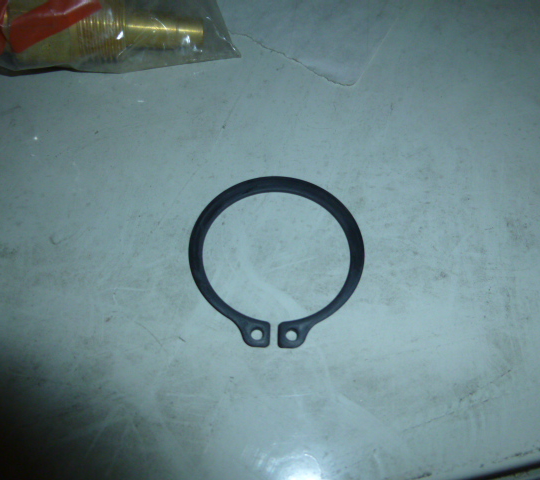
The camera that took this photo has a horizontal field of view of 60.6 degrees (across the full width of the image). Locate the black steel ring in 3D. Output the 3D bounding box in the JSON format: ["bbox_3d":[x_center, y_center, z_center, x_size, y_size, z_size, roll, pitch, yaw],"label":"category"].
[{"bbox_3d":[0.001,0.003,0.103,0.039,0.002,0.042,1,61,-1],"label":"black steel ring"}]

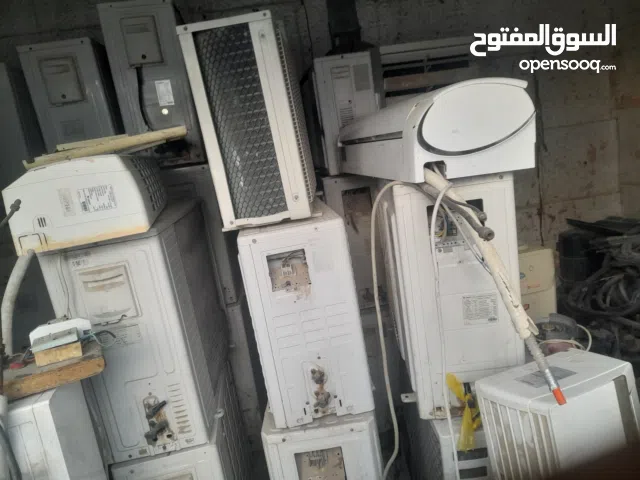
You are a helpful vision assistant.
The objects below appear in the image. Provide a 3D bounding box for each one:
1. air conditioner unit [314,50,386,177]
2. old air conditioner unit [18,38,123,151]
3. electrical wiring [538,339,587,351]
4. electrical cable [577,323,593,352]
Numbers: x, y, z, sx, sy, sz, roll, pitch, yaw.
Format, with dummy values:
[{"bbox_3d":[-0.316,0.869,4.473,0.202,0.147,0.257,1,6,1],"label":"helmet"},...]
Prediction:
[{"bbox_3d":[0.086,-0.688,2.617,0.275,0.545,0.770,-11,13,-7],"label":"air conditioner unit"},{"bbox_3d":[-1.178,-0.662,2.439,0.295,0.560,0.790,-11,13,-8],"label":"old air conditioner unit"},{"bbox_3d":[0.682,0.297,1.300,0.135,0.040,0.060,-10,13,-2],"label":"electrical wiring"},{"bbox_3d":[0.744,0.276,1.300,0.045,0.083,0.050,-10,13,-2],"label":"electrical cable"}]

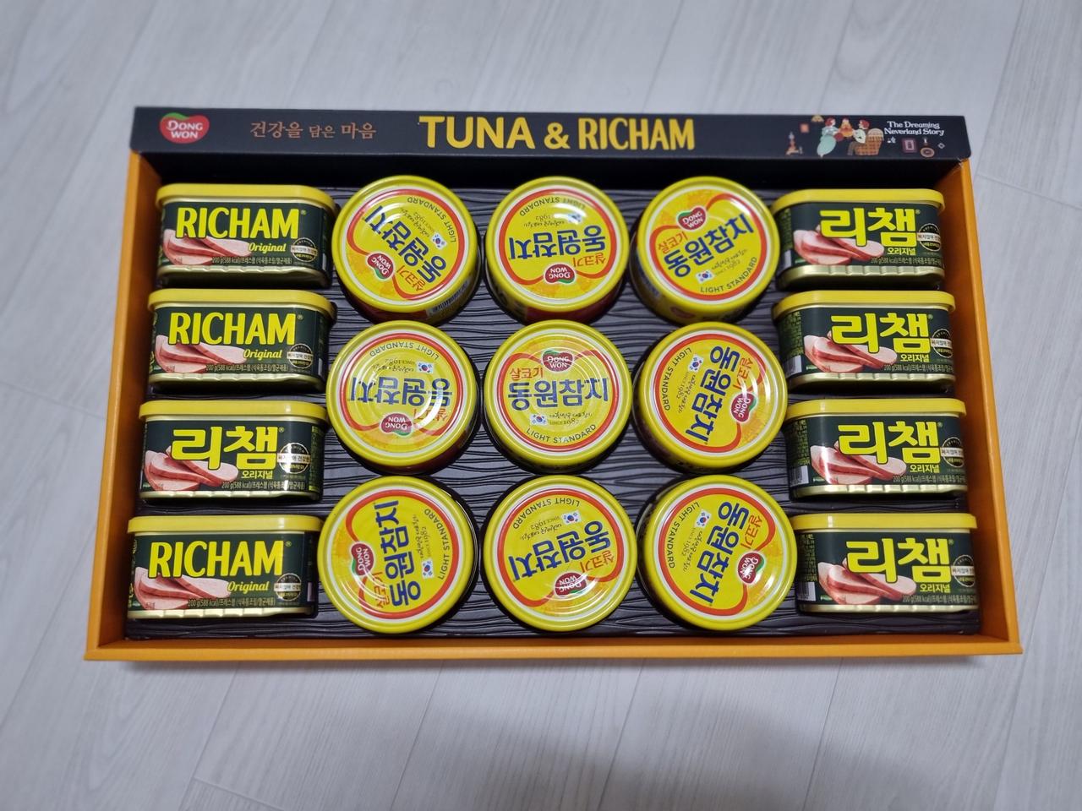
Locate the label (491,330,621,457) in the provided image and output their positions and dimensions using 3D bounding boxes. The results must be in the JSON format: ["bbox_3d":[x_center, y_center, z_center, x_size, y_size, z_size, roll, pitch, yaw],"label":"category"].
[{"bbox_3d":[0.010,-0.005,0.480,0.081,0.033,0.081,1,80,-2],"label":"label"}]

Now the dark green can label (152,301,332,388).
[{"bbox_3d":[-0.177,-0.033,0.485,0.099,0.049,0.048,2,80,-2],"label":"dark green can label"}]

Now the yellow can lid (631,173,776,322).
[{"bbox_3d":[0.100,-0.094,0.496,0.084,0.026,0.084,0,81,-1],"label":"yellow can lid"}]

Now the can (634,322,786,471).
[{"bbox_3d":[0.095,-0.004,0.468,0.082,0.039,0.082,0,80,-1],"label":"can"}]

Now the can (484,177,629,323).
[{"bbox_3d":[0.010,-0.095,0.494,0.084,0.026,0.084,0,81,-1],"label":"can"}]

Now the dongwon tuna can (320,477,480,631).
[{"bbox_3d":[-0.075,0.079,0.435,0.080,0.035,0.080,0,80,-2],"label":"dongwon tuna can"}]

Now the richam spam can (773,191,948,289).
[{"bbox_3d":[0.186,-0.090,0.480,0.101,0.058,0.052,0,80,-2],"label":"richam spam can"}]

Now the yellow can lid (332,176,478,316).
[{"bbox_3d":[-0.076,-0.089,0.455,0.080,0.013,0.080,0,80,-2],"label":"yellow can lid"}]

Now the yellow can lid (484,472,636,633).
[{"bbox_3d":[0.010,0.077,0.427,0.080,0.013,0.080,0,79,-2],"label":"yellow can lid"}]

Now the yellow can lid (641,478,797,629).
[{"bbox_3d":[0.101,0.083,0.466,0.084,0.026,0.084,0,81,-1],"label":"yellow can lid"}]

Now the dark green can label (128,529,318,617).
[{"bbox_3d":[-0.177,0.094,0.462,0.099,0.049,0.048,1,80,-2],"label":"dark green can label"}]

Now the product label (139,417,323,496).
[{"bbox_3d":[-0.177,0.032,0.473,0.099,0.049,0.048,1,80,-2],"label":"product label"}]

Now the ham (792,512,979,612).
[{"bbox_3d":[0.201,0.092,0.479,0.102,0.056,0.054,0,81,-1],"label":"ham"}]

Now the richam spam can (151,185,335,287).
[{"bbox_3d":[-0.178,-0.099,0.499,0.102,0.053,0.055,1,80,-2],"label":"richam spam can"}]

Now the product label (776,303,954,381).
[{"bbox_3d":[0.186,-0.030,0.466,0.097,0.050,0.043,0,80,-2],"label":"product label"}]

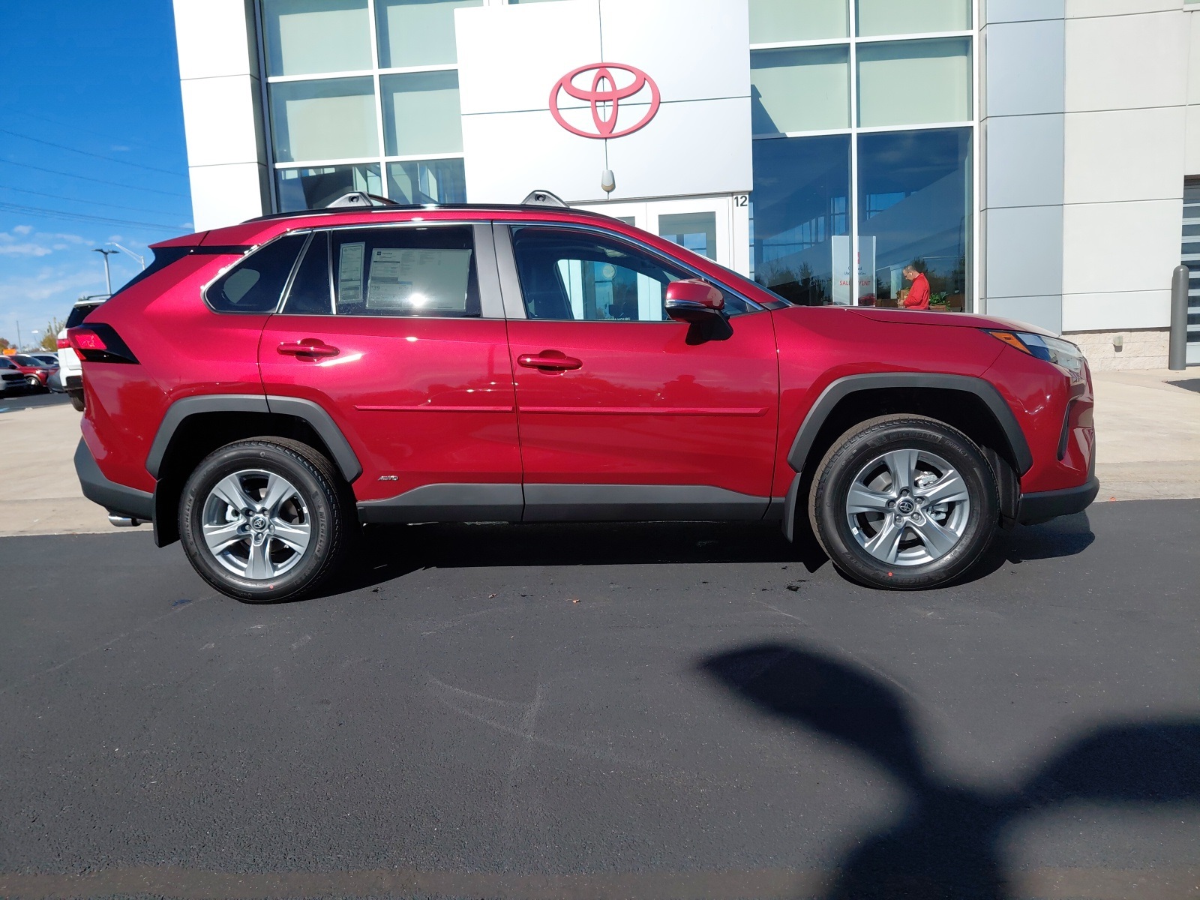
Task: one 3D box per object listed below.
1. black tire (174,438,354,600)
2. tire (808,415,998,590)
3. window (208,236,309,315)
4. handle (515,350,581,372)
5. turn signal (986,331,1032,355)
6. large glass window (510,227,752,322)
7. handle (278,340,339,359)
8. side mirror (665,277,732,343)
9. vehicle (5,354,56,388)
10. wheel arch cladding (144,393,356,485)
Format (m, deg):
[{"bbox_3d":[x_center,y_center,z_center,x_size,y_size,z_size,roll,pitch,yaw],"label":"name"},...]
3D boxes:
[{"bbox_3d":[-1.449,0.303,3.778,0.710,0.710,0.225,-2,7,5],"label":"black tire"},{"bbox_3d":[1.228,0.215,3.528,0.710,0.710,0.225,-2,7,5],"label":"tire"},{"bbox_3d":[-1.469,-0.752,3.727,0.410,0.355,0.060,-1,-15,11],"label":"window"},{"bbox_3d":[-0.203,-0.359,3.505,0.255,0.076,0.055,-2,7,5],"label":"handle"},{"bbox_3d":[1.605,-0.418,3.397,0.178,0.092,0.050,-4,7,-12],"label":"turn signal"},{"bbox_3d":[0.113,-0.729,3.573,0.970,0.420,0.060,-2,-14,2],"label":"large glass window"},{"bbox_3d":[-1.204,-0.416,3.588,0.250,0.074,0.055,-2,7,5],"label":"handle"},{"bbox_3d":[0.388,-0.540,3.359,0.250,0.235,0.240,-2,7,5],"label":"side mirror"},{"bbox_3d":[-28.000,-3.820,42.700,4.450,1.660,1.840,0,7,22],"label":"vehicle"},{"bbox_3d":[-1.457,-0.049,3.655,0.920,0.375,0.110,-2,7,5],"label":"wheel arch cladding"}]

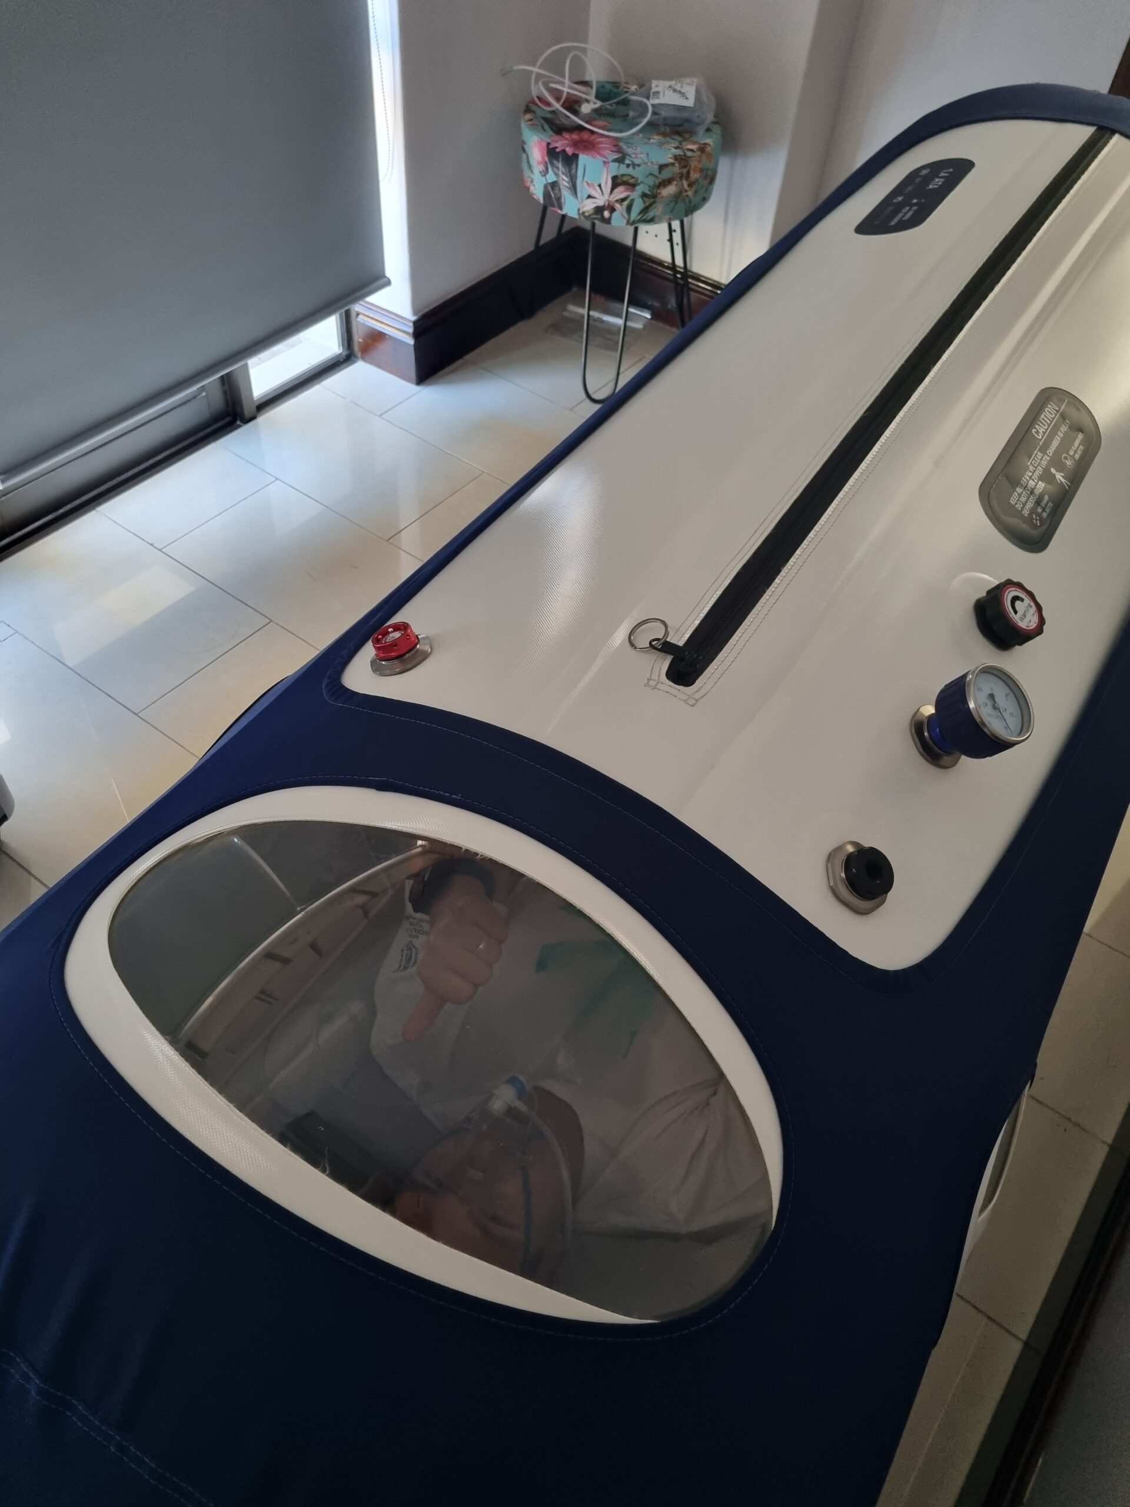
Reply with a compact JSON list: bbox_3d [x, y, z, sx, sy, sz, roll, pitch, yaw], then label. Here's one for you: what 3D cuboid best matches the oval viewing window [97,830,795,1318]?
[{"bbox_3d":[-0.085,0.166,0.680,0.469,0.073,0.214,29,52,15],"label":"oval viewing window"}]

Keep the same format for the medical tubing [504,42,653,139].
[{"bbox_3d":[0.027,-1.306,2.235,0.291,0.121,0.213,8,49,0],"label":"medical tubing"}]

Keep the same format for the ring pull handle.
[{"bbox_3d":[0.064,-0.090,0.858,0.033,0.005,0.033,2,48,-2],"label":"ring pull handle"}]

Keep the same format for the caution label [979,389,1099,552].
[{"bbox_3d":[0.481,-0.289,1.132,0.088,0.006,0.283,42,54,-3],"label":"caution label"}]

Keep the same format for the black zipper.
[{"bbox_3d":[0.439,-0.476,1.239,0.035,0.012,1.356,29,53,14],"label":"black zipper"}]

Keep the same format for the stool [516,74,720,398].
[{"bbox_3d":[0.097,-1.119,2.491,0.409,0.509,0.409,8,49,0],"label":"stool"}]

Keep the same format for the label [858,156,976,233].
[{"bbox_3d":[0.467,-0.741,1.504,0.088,0.006,0.297,12,46,32],"label":"label"}]

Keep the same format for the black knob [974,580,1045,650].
[{"bbox_3d":[0.384,-0.119,0.977,0.055,0.029,0.055,45,54,-7],"label":"black knob"}]

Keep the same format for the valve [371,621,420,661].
[{"bbox_3d":[-0.134,-0.088,0.891,0.035,0.015,0.035,6,42,37],"label":"valve"}]

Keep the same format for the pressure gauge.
[{"bbox_3d":[0.308,-0.025,0.865,0.065,0.070,0.065,46,56,-2],"label":"pressure gauge"}]

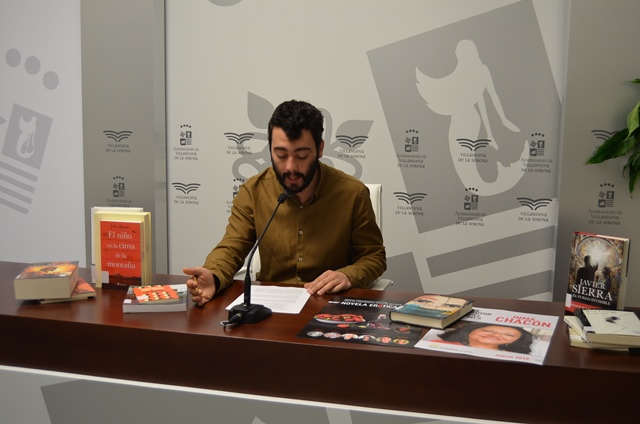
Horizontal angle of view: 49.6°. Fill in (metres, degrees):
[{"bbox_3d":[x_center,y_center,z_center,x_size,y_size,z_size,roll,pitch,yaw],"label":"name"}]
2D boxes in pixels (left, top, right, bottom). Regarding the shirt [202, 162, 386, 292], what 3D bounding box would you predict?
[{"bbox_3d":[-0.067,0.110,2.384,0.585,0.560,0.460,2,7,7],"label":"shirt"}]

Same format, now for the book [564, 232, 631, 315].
[{"bbox_3d":[0.768,0.185,1.916,0.035,0.234,0.150,-2,8,-40],"label":"book"}]

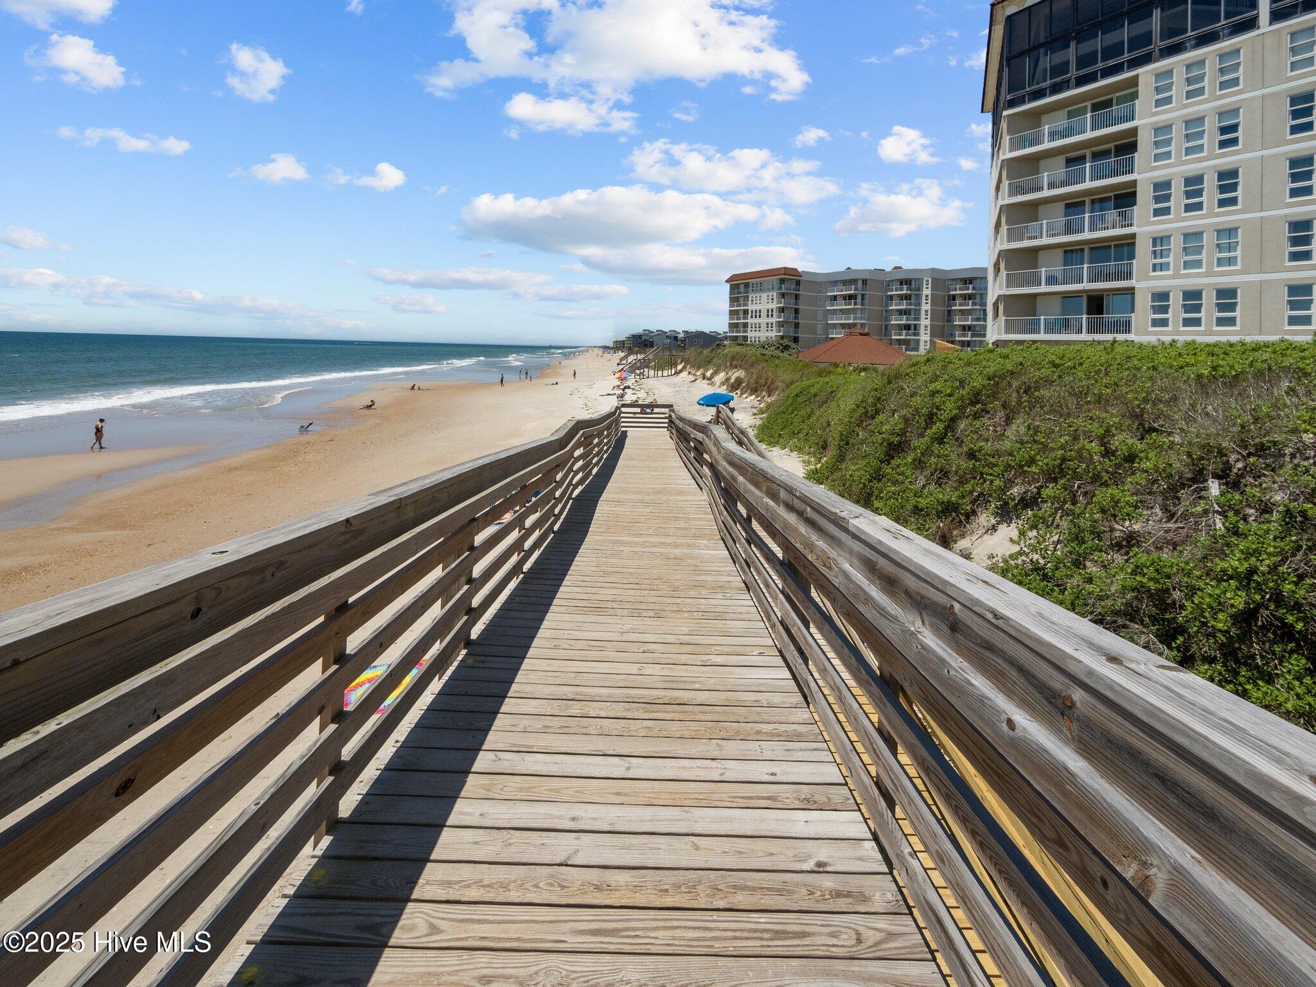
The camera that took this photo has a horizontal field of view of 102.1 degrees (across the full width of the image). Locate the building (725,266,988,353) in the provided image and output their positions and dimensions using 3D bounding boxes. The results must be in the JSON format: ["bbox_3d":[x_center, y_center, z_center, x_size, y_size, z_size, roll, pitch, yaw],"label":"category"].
[{"bbox_3d":[41.000,-34.000,108.000,53.000,19.000,20.000,4,13,11],"label":"building"}]

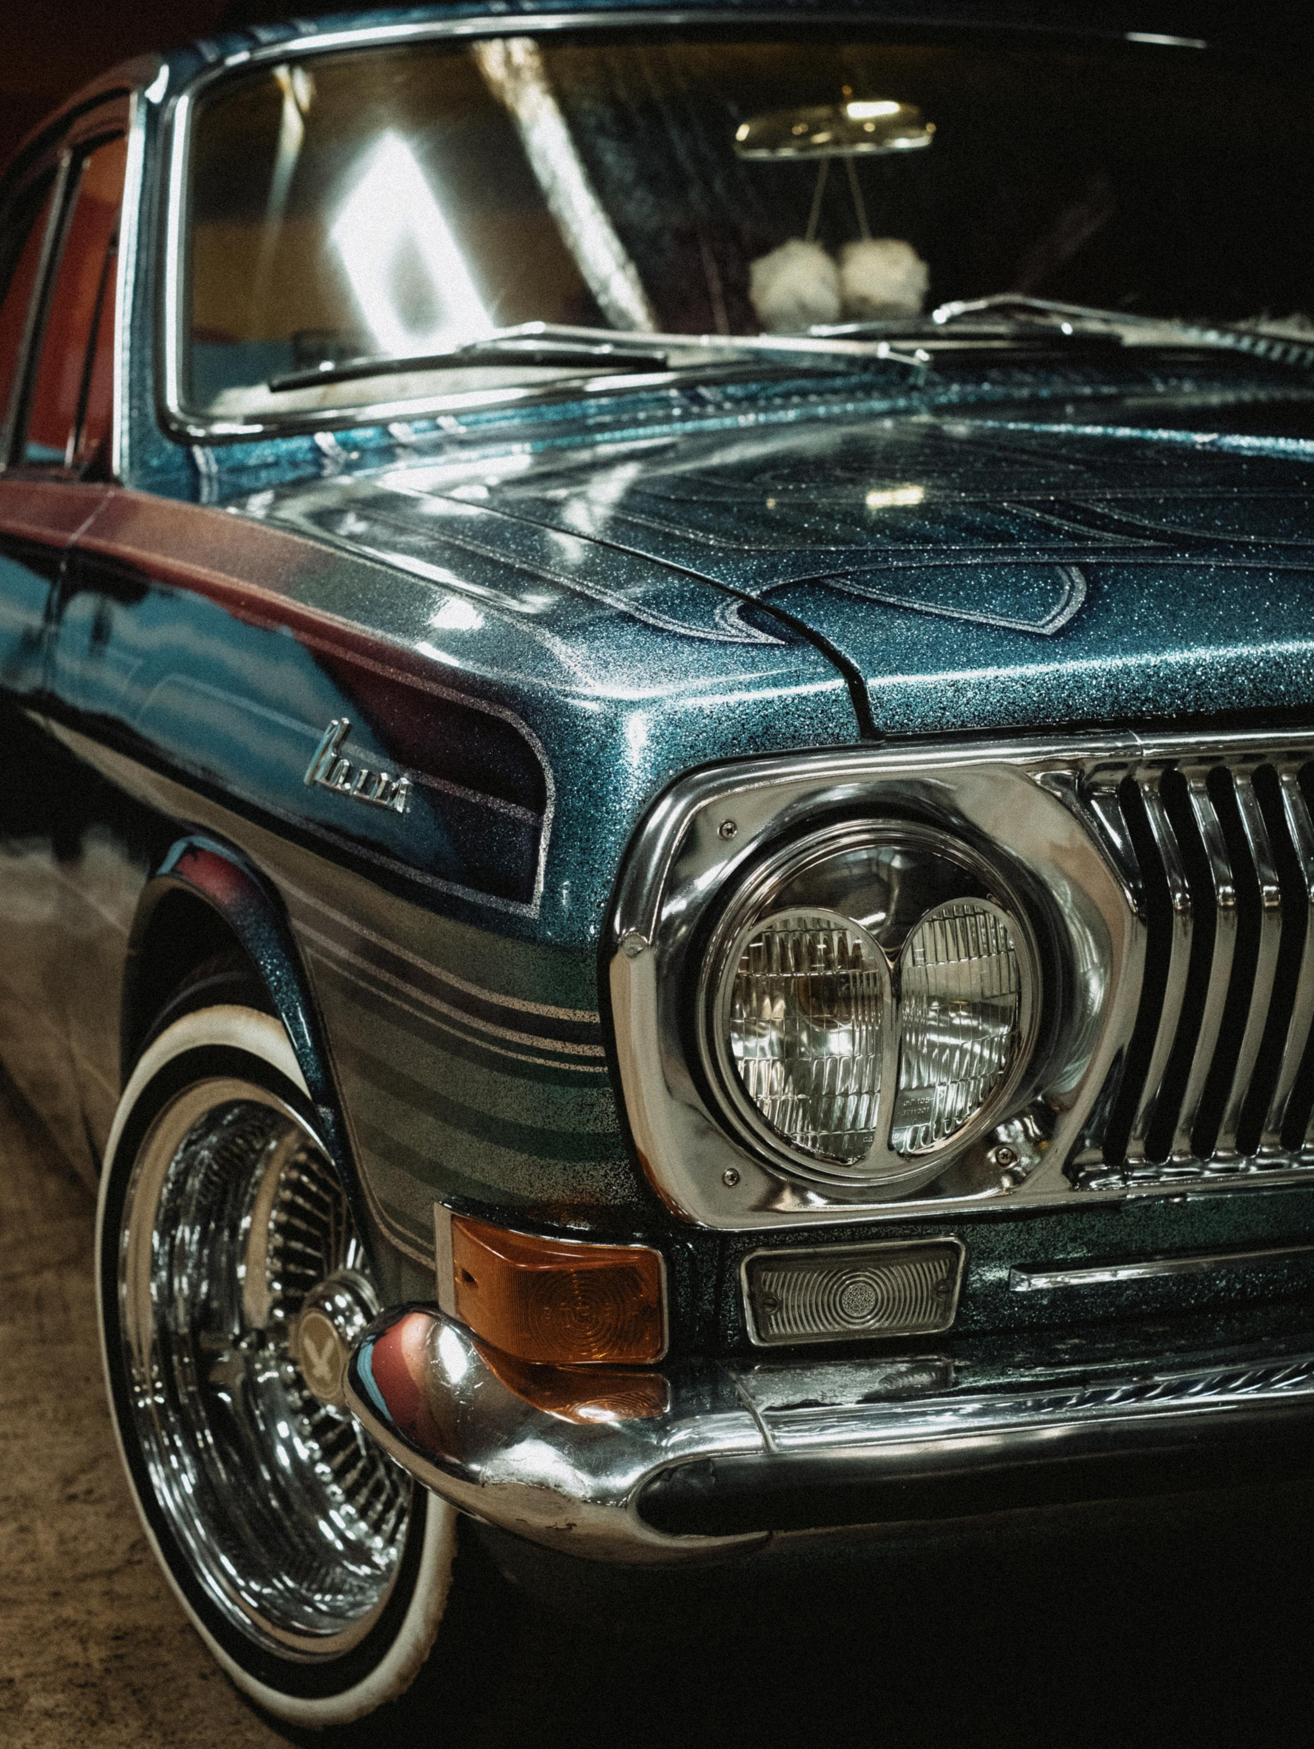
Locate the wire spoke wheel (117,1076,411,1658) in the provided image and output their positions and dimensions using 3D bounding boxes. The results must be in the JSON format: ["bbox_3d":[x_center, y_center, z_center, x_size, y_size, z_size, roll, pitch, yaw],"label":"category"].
[{"bbox_3d":[-0.214,0.339,2.098,0.170,0.412,0.412,-7,12,-37],"label":"wire spoke wheel"}]

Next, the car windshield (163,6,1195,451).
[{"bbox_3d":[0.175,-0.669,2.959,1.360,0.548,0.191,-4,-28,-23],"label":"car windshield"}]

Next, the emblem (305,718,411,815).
[{"bbox_3d":[-0.175,-0.063,1.700,0.014,0.050,0.185,-4,10,-26],"label":"emblem"}]

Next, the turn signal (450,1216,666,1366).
[{"bbox_3d":[-0.052,0.206,1.452,0.098,0.058,0.090,-2,9,-15],"label":"turn signal"}]

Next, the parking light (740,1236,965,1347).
[{"bbox_3d":[0.100,0.212,1.476,0.115,0.054,0.030,-2,9,-15],"label":"parking light"}]

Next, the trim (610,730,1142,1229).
[{"bbox_3d":[0.106,0.052,1.427,0.268,0.235,0.080,-3,10,-20],"label":"trim"}]

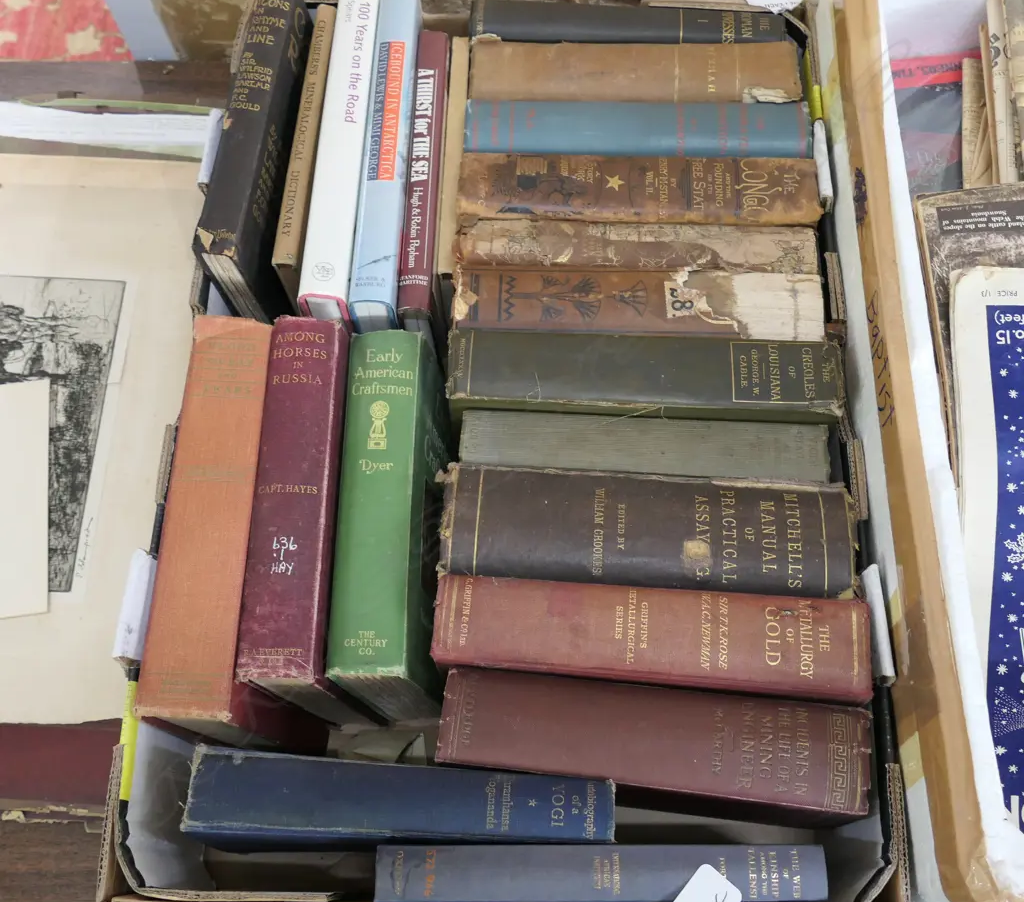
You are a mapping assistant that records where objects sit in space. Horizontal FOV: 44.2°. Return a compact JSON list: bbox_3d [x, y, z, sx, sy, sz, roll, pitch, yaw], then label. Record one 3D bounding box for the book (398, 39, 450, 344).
[{"bbox_3d":[-0.059,-0.154,0.875,0.020,0.144,0.219,2,66,-1],"label":"book"}]

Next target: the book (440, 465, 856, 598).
[{"bbox_3d":[0.075,0.076,0.762,0.223,0.147,0.066,3,64,2],"label":"book"}]

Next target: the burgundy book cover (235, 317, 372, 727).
[{"bbox_3d":[-0.113,0.051,0.800,0.043,0.150,0.223,-3,68,10],"label":"burgundy book cover"}]

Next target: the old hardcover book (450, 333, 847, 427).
[{"bbox_3d":[0.081,-0.019,0.804,0.227,0.151,0.045,2,69,5],"label":"old hardcover book"}]

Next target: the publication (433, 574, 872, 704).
[{"bbox_3d":[0.078,0.132,0.746,0.232,0.153,0.049,4,63,5],"label":"publication"}]

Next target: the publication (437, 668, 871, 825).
[{"bbox_3d":[0.082,0.175,0.730,0.223,0.146,0.050,4,71,10],"label":"publication"}]

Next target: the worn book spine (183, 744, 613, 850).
[{"bbox_3d":[-0.060,0.208,0.717,0.217,0.146,0.037,4,67,-3],"label":"worn book spine"}]

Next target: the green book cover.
[{"bbox_3d":[-0.068,0.053,0.800,0.044,0.142,0.214,-3,67,8],"label":"green book cover"}]

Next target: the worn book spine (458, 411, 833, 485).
[{"bbox_3d":[0.078,0.024,0.799,0.214,0.139,0.036,3,68,2],"label":"worn book spine"}]

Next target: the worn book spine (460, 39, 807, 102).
[{"bbox_3d":[0.081,-0.223,0.902,0.217,0.144,0.049,0,67,0],"label":"worn book spine"}]

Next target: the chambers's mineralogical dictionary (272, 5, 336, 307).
[{"bbox_3d":[-0.130,-0.190,0.903,0.015,0.134,0.205,2,68,7],"label":"chambers's mineralogical dictionary"}]

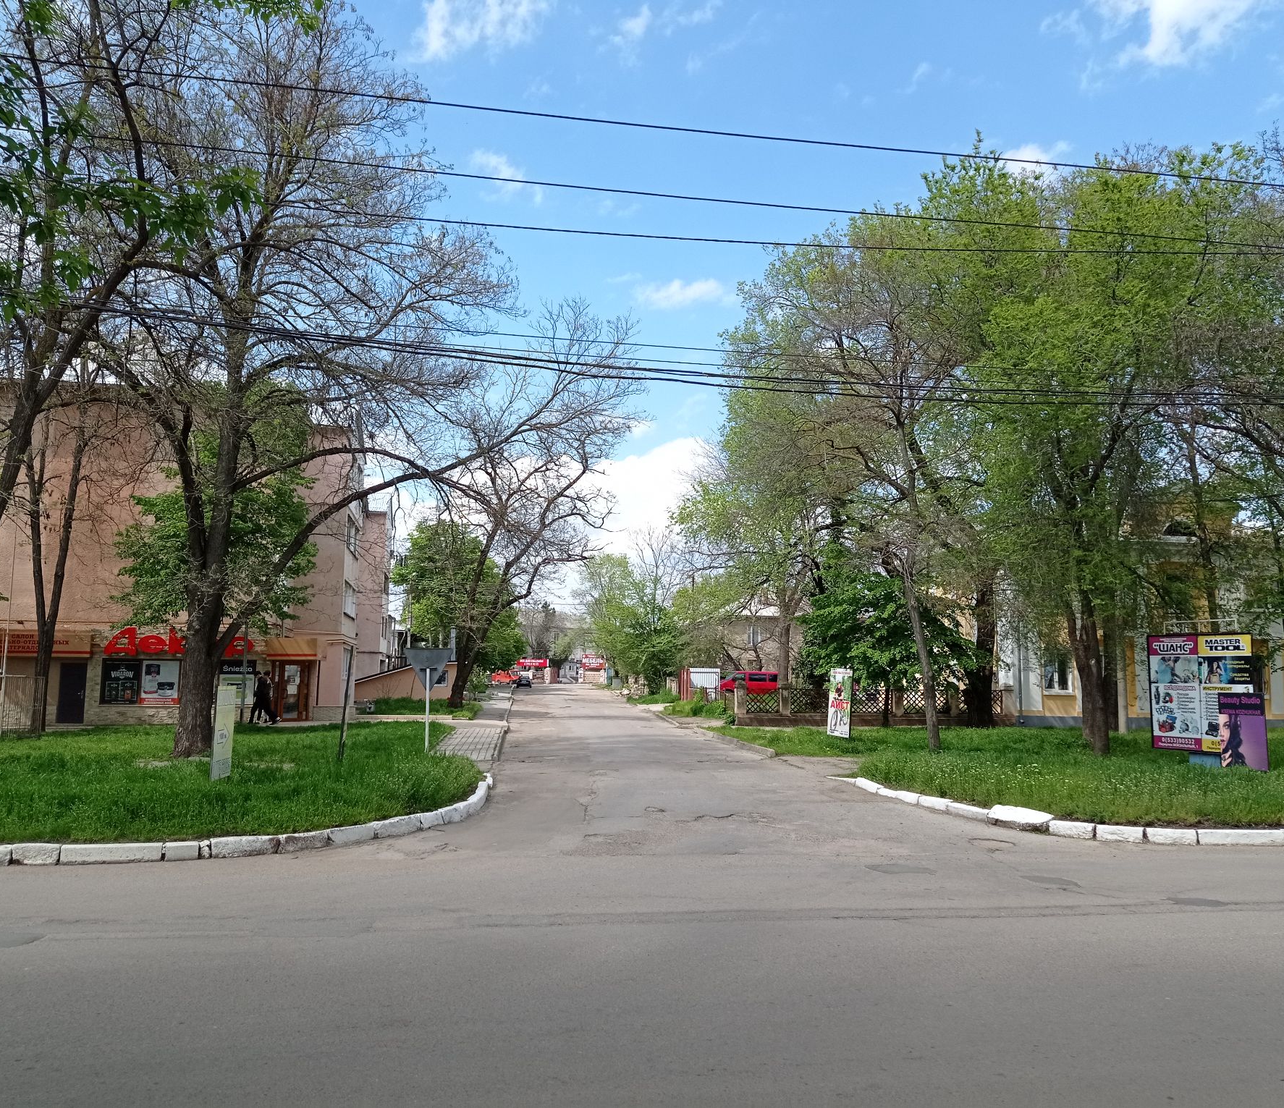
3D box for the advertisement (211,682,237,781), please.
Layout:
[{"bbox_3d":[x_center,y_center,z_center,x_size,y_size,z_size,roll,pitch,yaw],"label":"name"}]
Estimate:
[{"bbox_3d":[-5.895,2.512,16.864,0.060,1.299,0.700,0,-6,3],"label":"advertisement"}]

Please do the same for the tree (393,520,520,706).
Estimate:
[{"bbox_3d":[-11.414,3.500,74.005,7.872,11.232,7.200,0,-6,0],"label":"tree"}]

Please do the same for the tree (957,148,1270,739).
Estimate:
[{"bbox_3d":[10.028,-2.336,25.152,6.522,12.892,6.600,0,-6,0],"label":"tree"}]

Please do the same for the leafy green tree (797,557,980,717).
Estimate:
[{"bbox_3d":[7.595,2.627,36.963,5.659,5.135,5.200,0,-6,0],"label":"leafy green tree"}]

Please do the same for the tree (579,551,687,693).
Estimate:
[{"bbox_3d":[-0.734,5.427,94.925,8.544,11.278,8.200,0,-6,0],"label":"tree"}]

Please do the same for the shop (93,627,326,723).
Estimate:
[{"bbox_3d":[-14.837,4.313,42.650,7.750,3.245,5.000,1,-6,-7],"label":"shop"}]

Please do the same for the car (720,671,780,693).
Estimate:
[{"bbox_3d":[7.867,9.241,84.306,4.750,1.930,1.850,1,-6,-8],"label":"car"}]

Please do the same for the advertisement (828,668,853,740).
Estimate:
[{"bbox_3d":[4.842,3.639,29.199,0.060,1.653,0.800,4,-6,-28],"label":"advertisement"}]

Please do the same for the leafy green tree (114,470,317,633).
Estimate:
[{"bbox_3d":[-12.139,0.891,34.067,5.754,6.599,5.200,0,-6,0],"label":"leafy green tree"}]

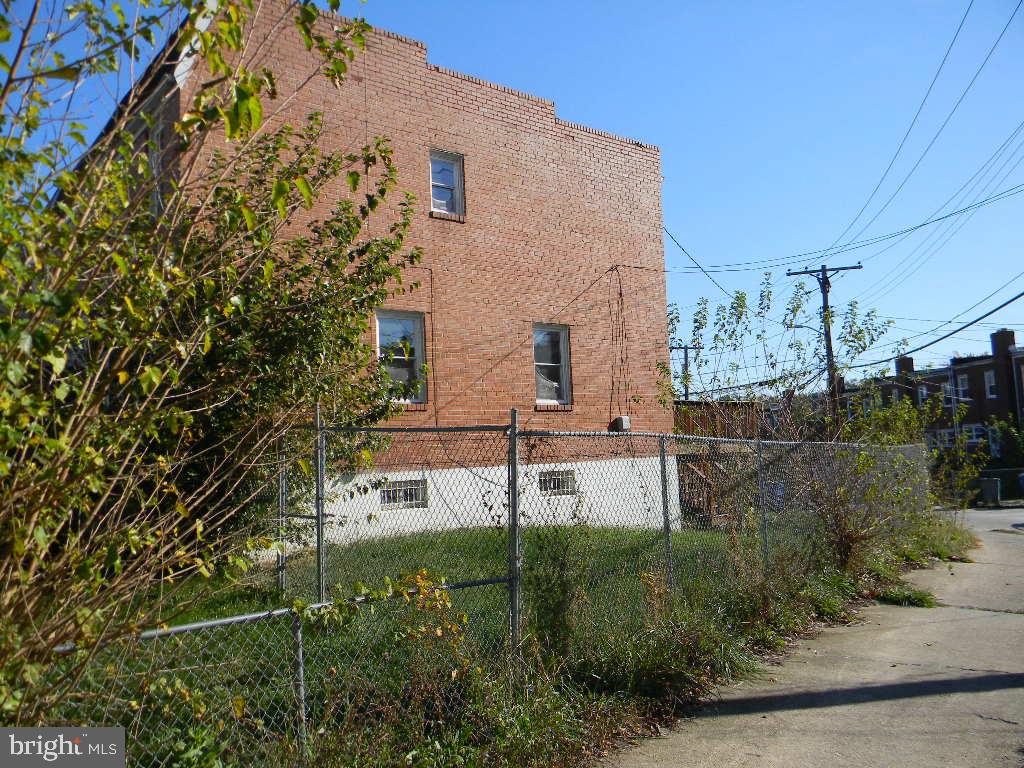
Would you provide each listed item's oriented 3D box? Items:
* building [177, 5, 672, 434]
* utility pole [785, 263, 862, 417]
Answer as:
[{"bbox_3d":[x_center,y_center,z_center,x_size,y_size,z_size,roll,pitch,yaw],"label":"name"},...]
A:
[{"bbox_3d":[-3.043,-1.050,16.314,9.240,7.788,8.000,2,-7,-39],"label":"building"},{"bbox_3d":[11.903,-0.057,30.609,2.700,8.800,0.350,-4,-5,11],"label":"utility pole"}]

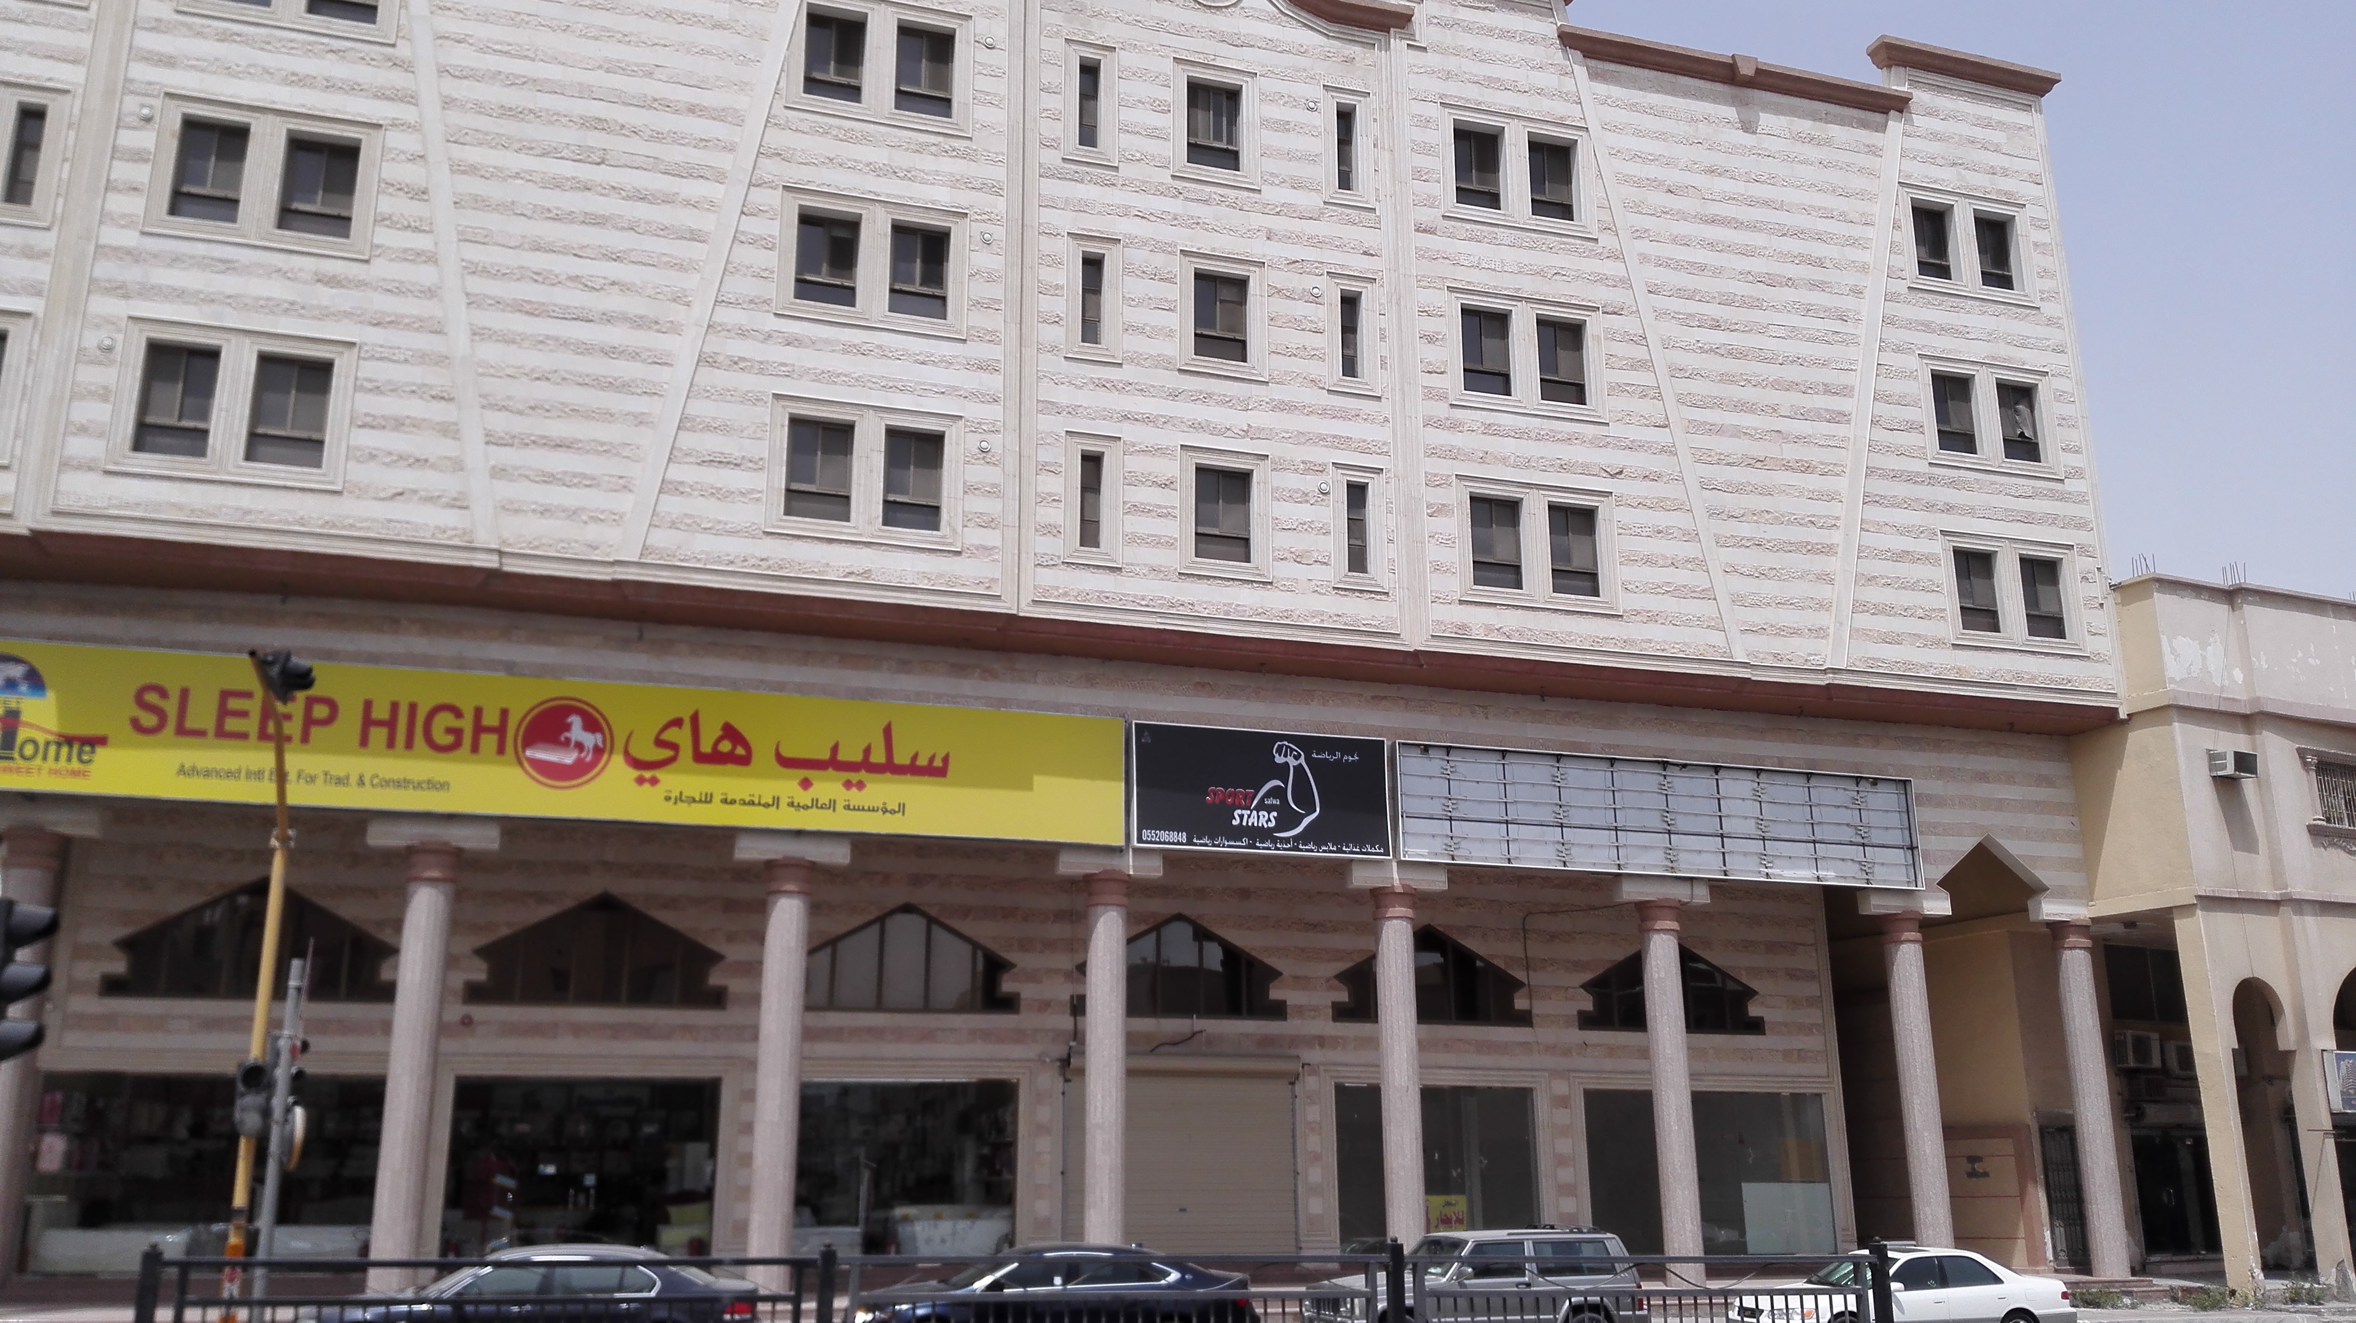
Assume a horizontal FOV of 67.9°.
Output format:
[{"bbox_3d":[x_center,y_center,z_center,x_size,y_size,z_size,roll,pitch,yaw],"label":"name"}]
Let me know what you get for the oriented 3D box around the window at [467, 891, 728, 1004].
[{"bbox_3d":[-9.336,4.647,28.026,3.924,1.791,0.200,5,-16,-16],"label":"window"}]

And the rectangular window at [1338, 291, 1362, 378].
[{"bbox_3d":[2.805,-5.264,28.087,0.360,1.490,0.150,4,-16,-17],"label":"rectangular window"}]

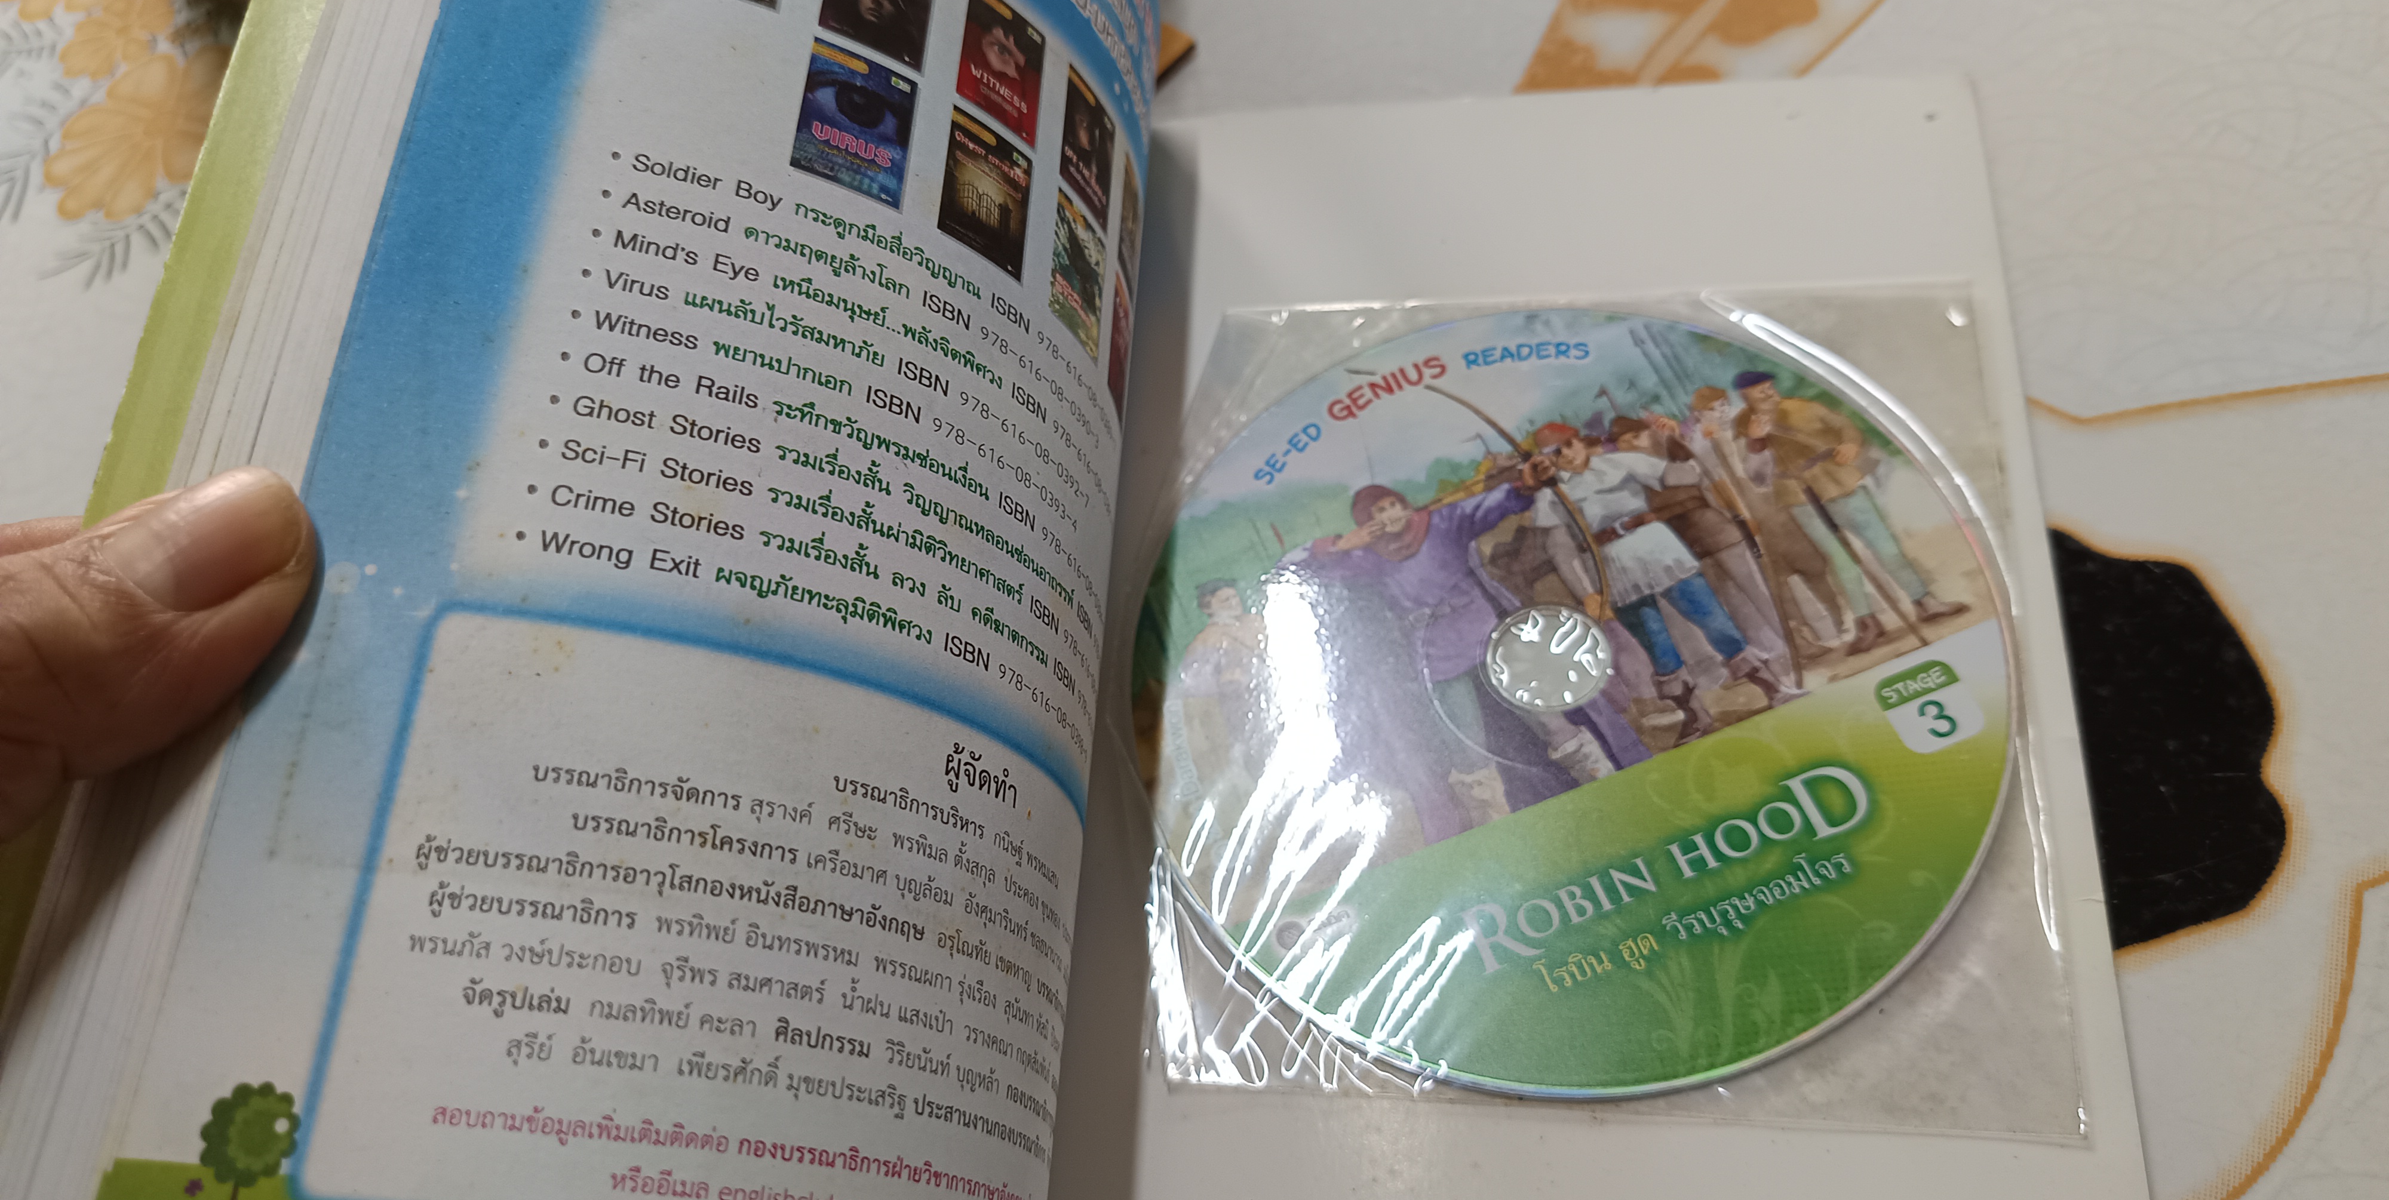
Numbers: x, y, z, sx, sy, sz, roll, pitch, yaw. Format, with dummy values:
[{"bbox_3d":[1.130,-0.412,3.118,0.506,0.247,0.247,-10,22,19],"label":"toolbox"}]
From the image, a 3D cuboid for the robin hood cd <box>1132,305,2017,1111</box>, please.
[{"bbox_3d":[0.050,0.008,0.232,0.120,0.001,0.120,-5,61,9],"label":"robin hood cd"}]

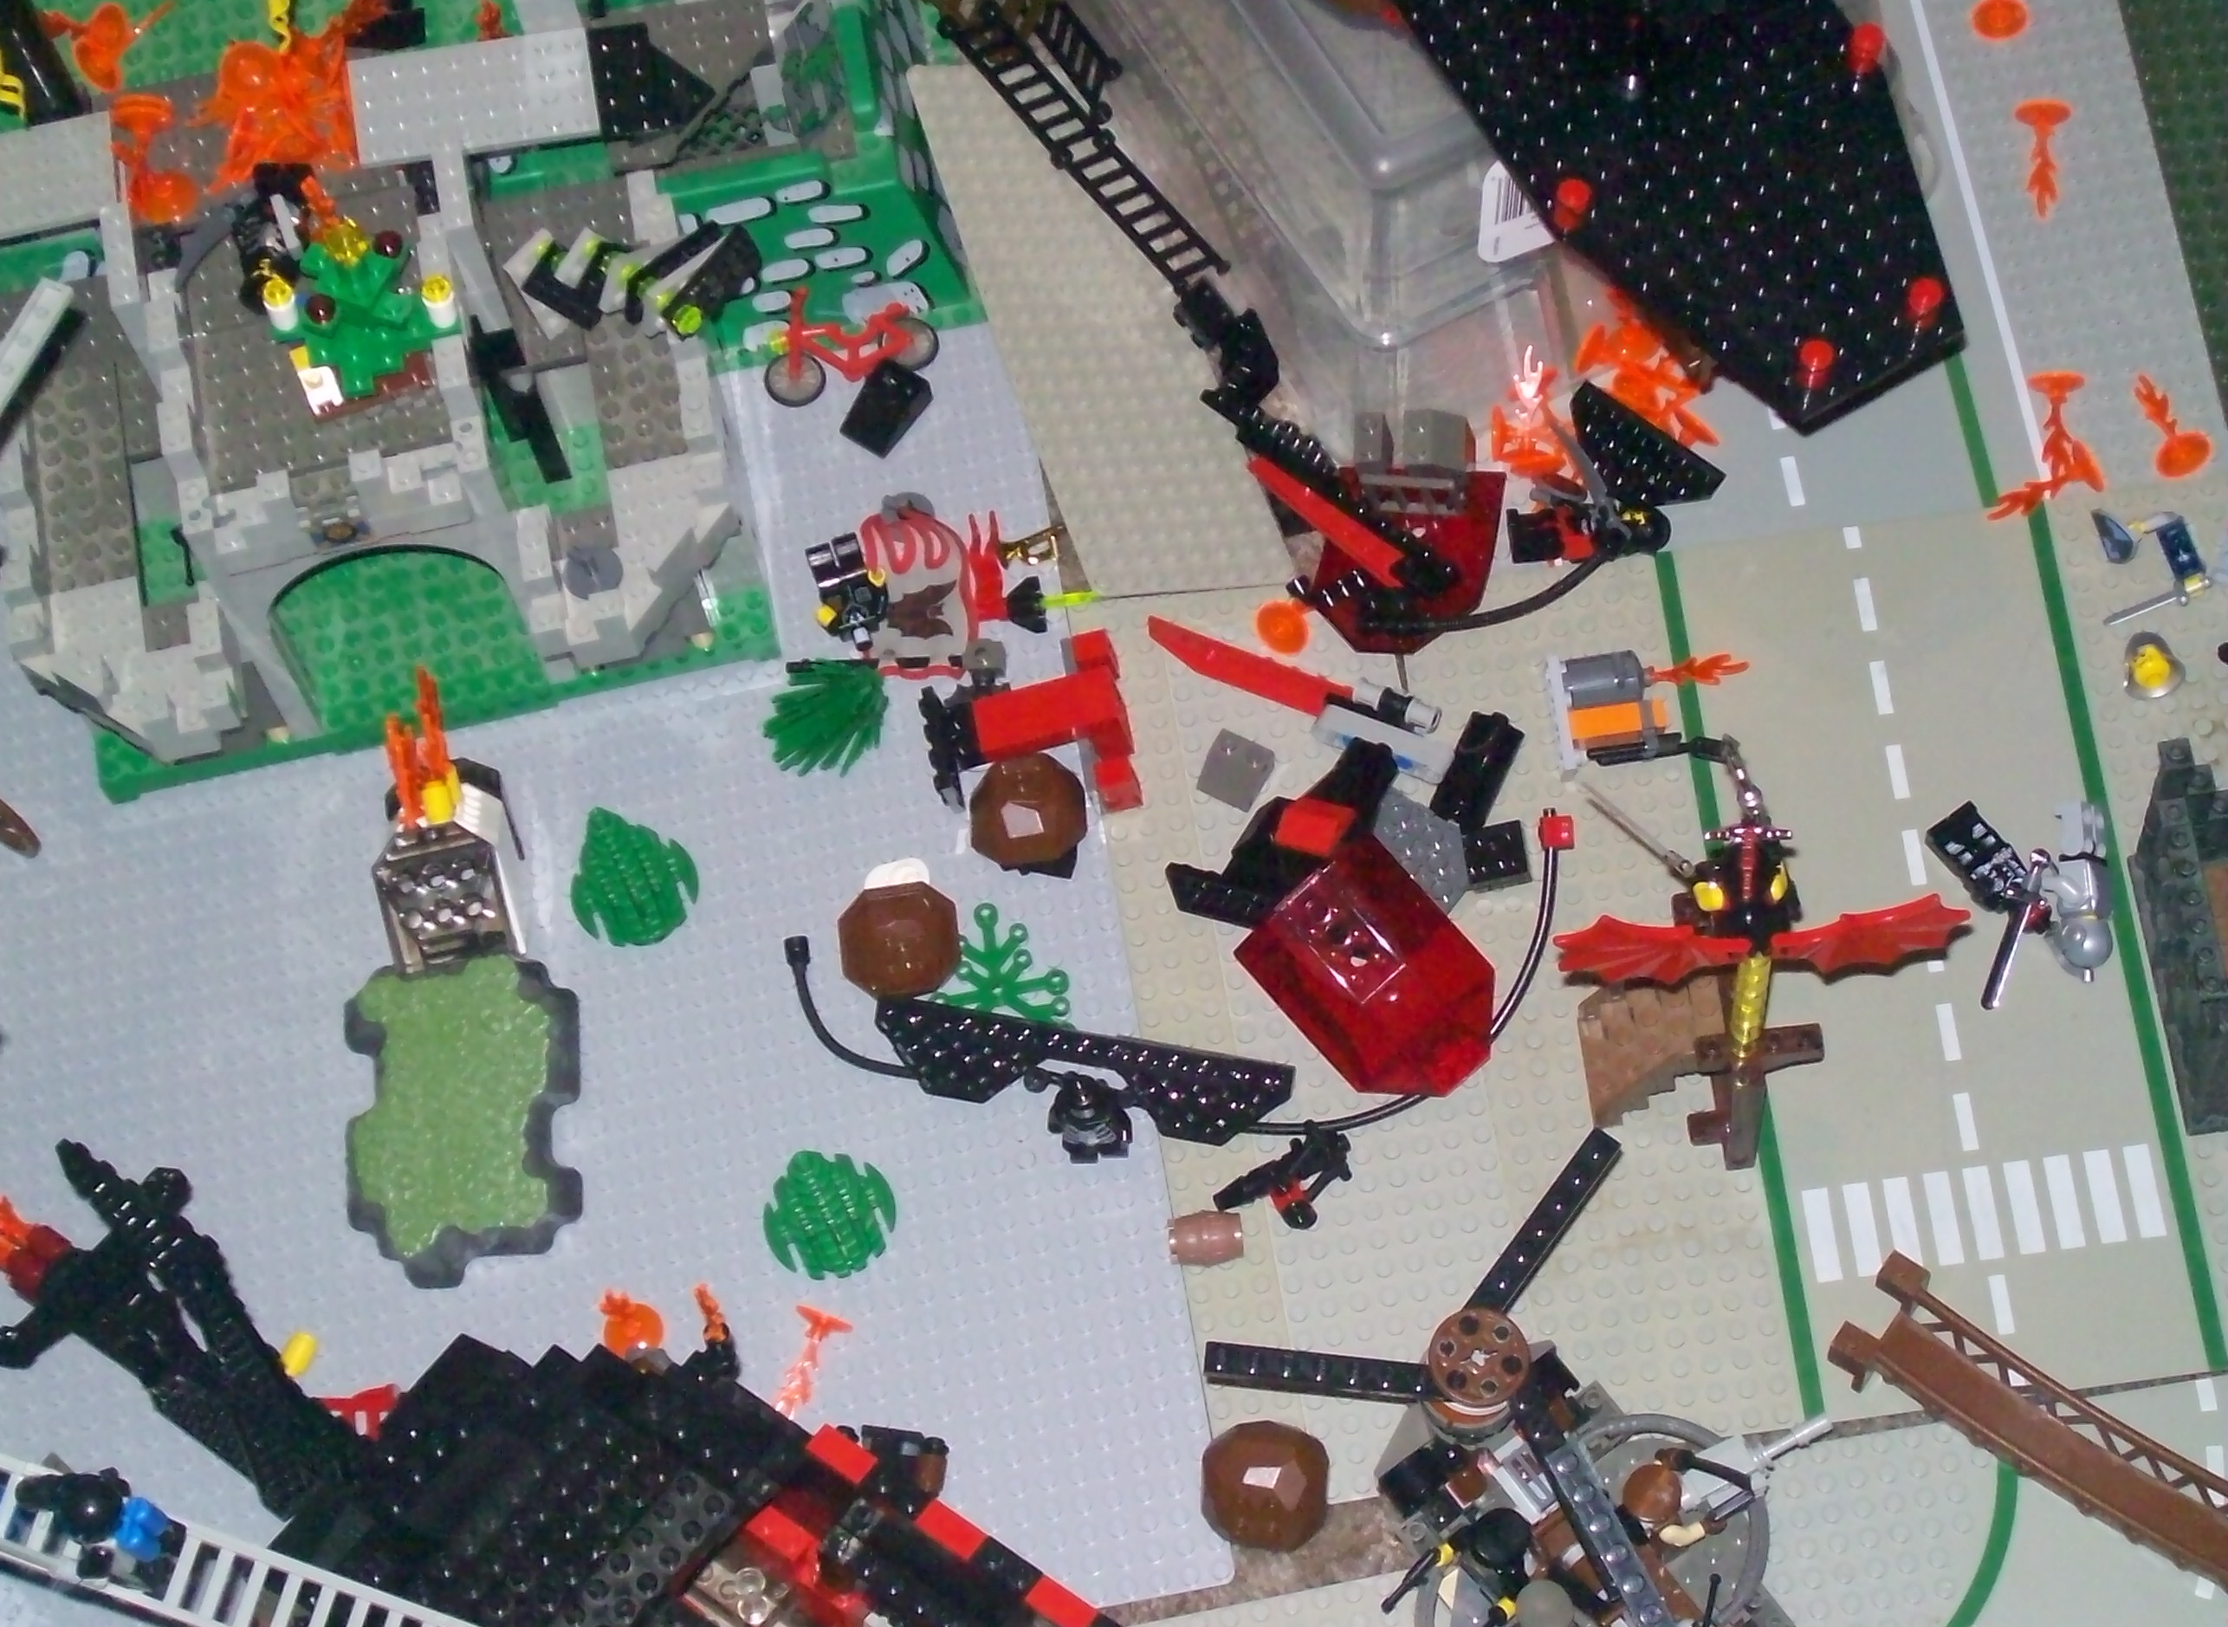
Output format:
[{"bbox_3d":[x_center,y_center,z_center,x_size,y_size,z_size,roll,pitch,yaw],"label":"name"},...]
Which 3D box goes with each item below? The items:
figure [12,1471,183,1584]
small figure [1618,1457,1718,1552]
[{"bbox_3d":[-0.260,0.183,1.155,0.031,0.035,0.024,17,69,13],"label":"figure"},{"bbox_3d":[0.138,0.172,1.120,0.022,0.040,0.024,-17,65,-1],"label":"small figure"}]

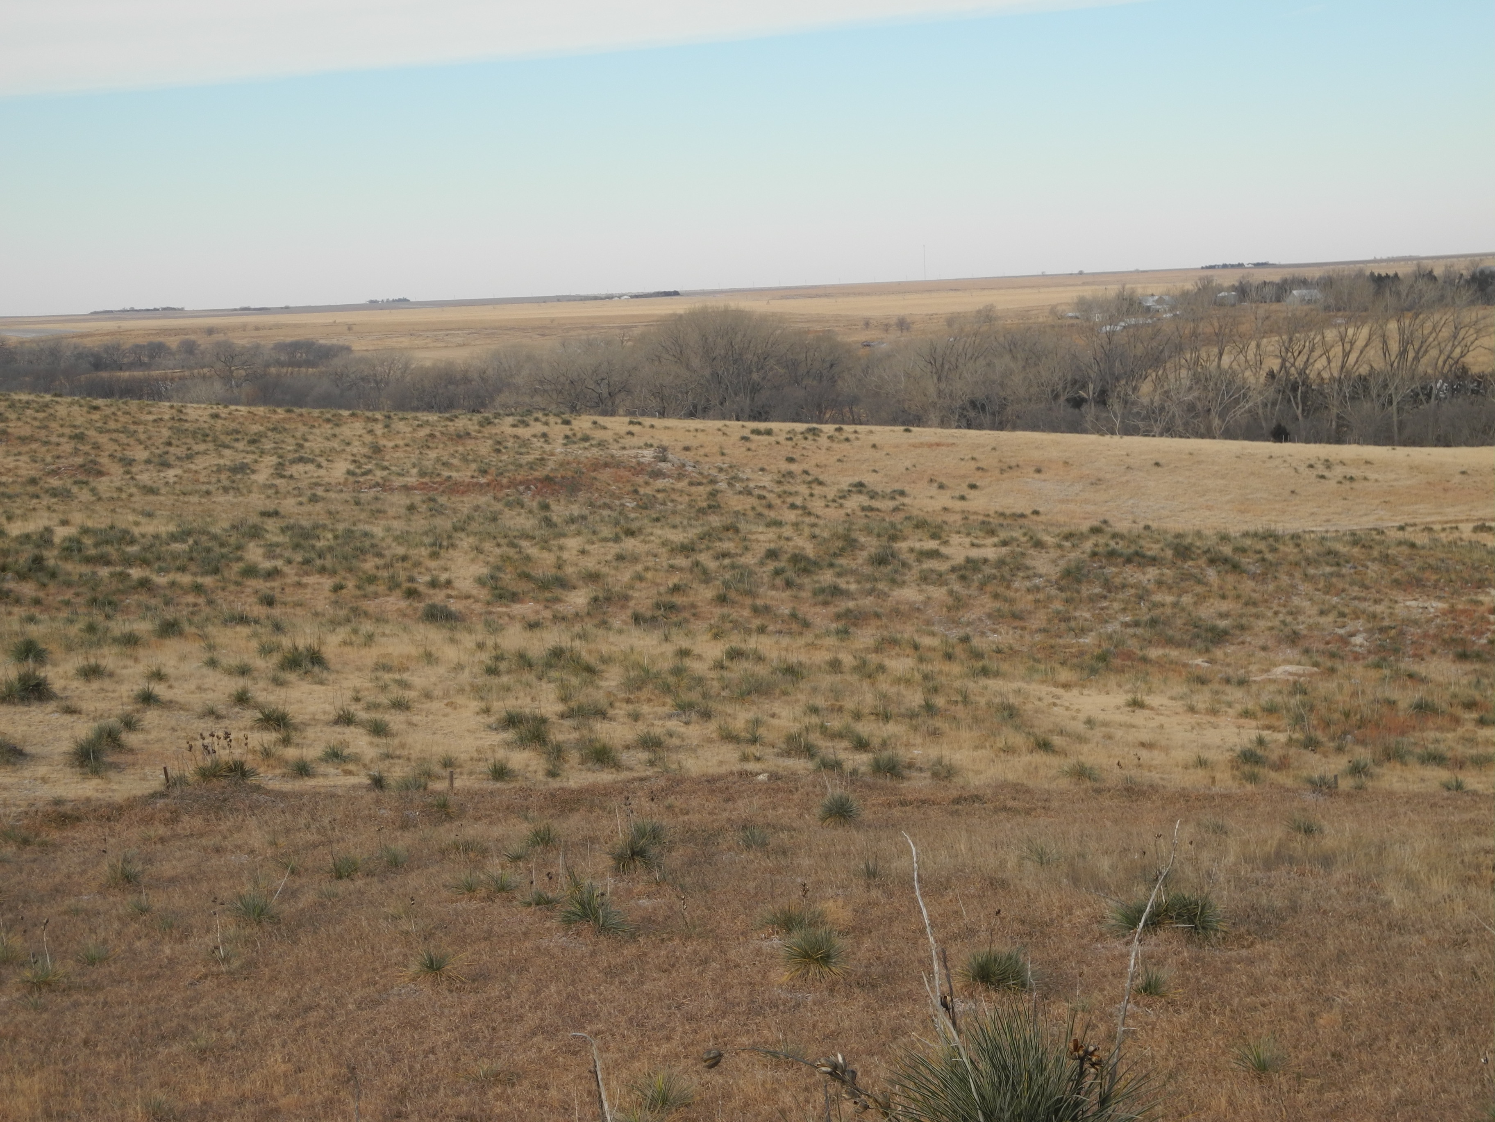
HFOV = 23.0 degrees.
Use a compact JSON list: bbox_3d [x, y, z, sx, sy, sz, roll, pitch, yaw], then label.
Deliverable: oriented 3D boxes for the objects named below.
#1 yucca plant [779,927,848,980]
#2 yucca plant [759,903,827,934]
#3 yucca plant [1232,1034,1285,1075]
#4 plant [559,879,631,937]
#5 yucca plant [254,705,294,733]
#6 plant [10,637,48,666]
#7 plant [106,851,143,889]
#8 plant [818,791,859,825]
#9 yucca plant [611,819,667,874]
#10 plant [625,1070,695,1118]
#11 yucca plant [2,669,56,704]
[{"bbox_3d":[0.683,4.056,38.000,0.677,0.490,0.677,-2,4,1],"label":"yucca plant"},{"bbox_3d":[0.521,4.089,42.000,0.762,0.380,0.700,-2,4,0],"label":"yucca plant"},{"bbox_3d":[4.315,4.162,31.000,0.454,0.310,0.454,-2,4,8],"label":"yucca plant"},{"bbox_3d":[-1.785,4.063,43.000,0.848,0.570,0.800,-3,4,-3],"label":"plant"},{"bbox_3d":[-8.784,2.921,68.000,0.757,0.450,0.700,-3,4,-7],"label":"yucca plant"},{"bbox_3d":[-15.666,1.960,80.000,0.865,0.570,0.800,-3,4,-11],"label":"plant"},{"bbox_3d":[-8.640,4.284,51.000,0.519,0.430,0.519,-3,4,-10],"label":"plant"},{"bbox_3d":[1.402,3.802,56.500,0.629,0.450,0.629,-2,4,1],"label":"plant"},{"bbox_3d":[-1.494,3.928,50.500,0.755,0.600,0.900,-3,4,-2],"label":"yucca plant"},{"bbox_3d":[-0.723,4.396,30.300,0.588,0.370,0.588,-3,4,-2],"label":"plant"},{"bbox_3d":[-14.663,2.577,75.000,1.098,0.660,0.950,-3,4,-11],"label":"yucca plant"}]

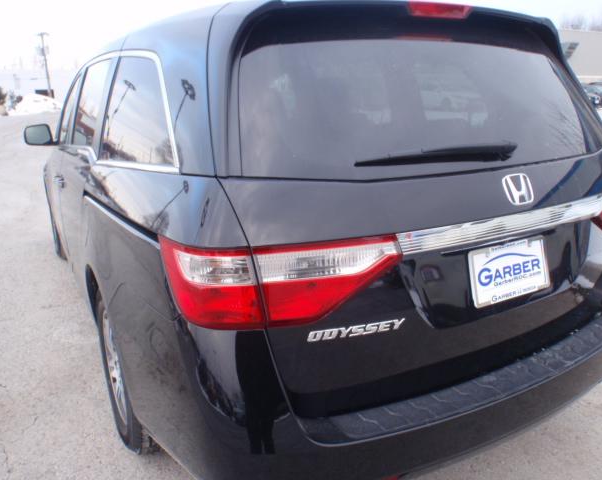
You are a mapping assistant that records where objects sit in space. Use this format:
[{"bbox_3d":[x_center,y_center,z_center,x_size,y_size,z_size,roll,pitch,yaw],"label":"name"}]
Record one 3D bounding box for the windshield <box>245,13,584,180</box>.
[{"bbox_3d":[0.474,-0.436,1.559,1.360,0.510,0.170,-10,-16,-27],"label":"windshield"}]

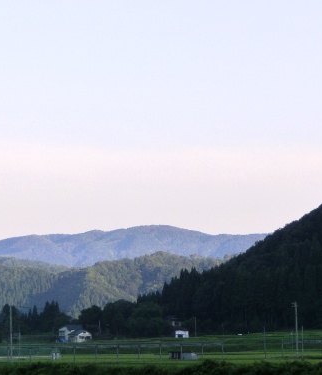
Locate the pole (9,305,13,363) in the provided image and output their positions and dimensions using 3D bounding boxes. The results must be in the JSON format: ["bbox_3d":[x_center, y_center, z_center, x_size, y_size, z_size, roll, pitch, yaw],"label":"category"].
[{"bbox_3d":[-25.360,24.970,370.000,0.340,10.000,0.340,-1,-4,0],"label":"pole"}]

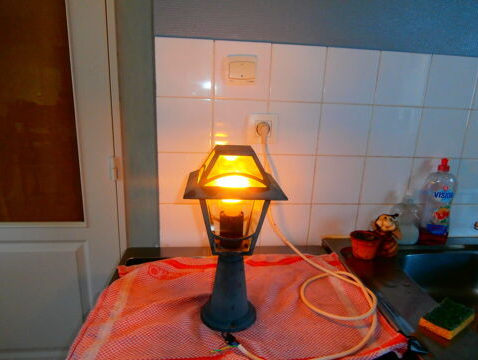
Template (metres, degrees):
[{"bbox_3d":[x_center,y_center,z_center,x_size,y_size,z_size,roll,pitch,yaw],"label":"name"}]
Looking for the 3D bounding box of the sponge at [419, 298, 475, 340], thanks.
[{"bbox_3d":[0.428,0.281,0.681,0.113,0.020,0.060,-9,18,-36],"label":"sponge"}]

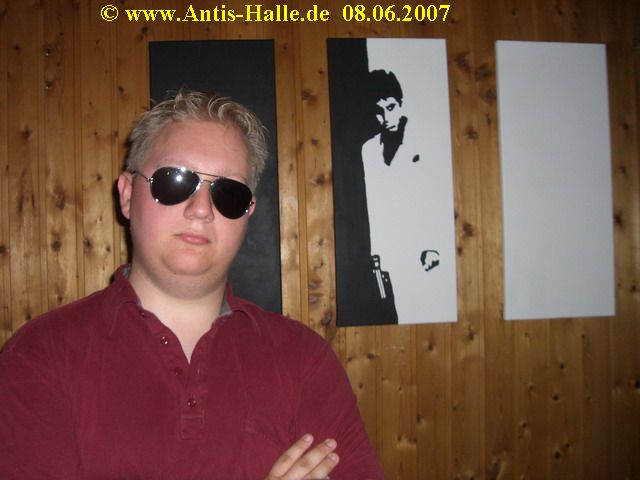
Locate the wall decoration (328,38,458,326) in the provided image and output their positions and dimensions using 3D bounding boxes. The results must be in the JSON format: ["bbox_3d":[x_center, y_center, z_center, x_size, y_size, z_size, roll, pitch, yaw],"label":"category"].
[{"bbox_3d":[0.179,-0.145,1.731,0.300,0.700,0.022,-2,-1,-6],"label":"wall decoration"}]

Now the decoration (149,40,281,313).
[{"bbox_3d":[-0.250,-0.128,1.687,0.300,0.700,0.022,-2,-1,-6],"label":"decoration"}]

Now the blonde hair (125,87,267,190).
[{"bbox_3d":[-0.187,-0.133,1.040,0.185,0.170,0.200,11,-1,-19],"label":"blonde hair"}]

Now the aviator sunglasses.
[{"bbox_3d":[-0.176,-0.071,0.984,0.145,0.051,0.138,12,2,-21],"label":"aviator sunglasses"}]

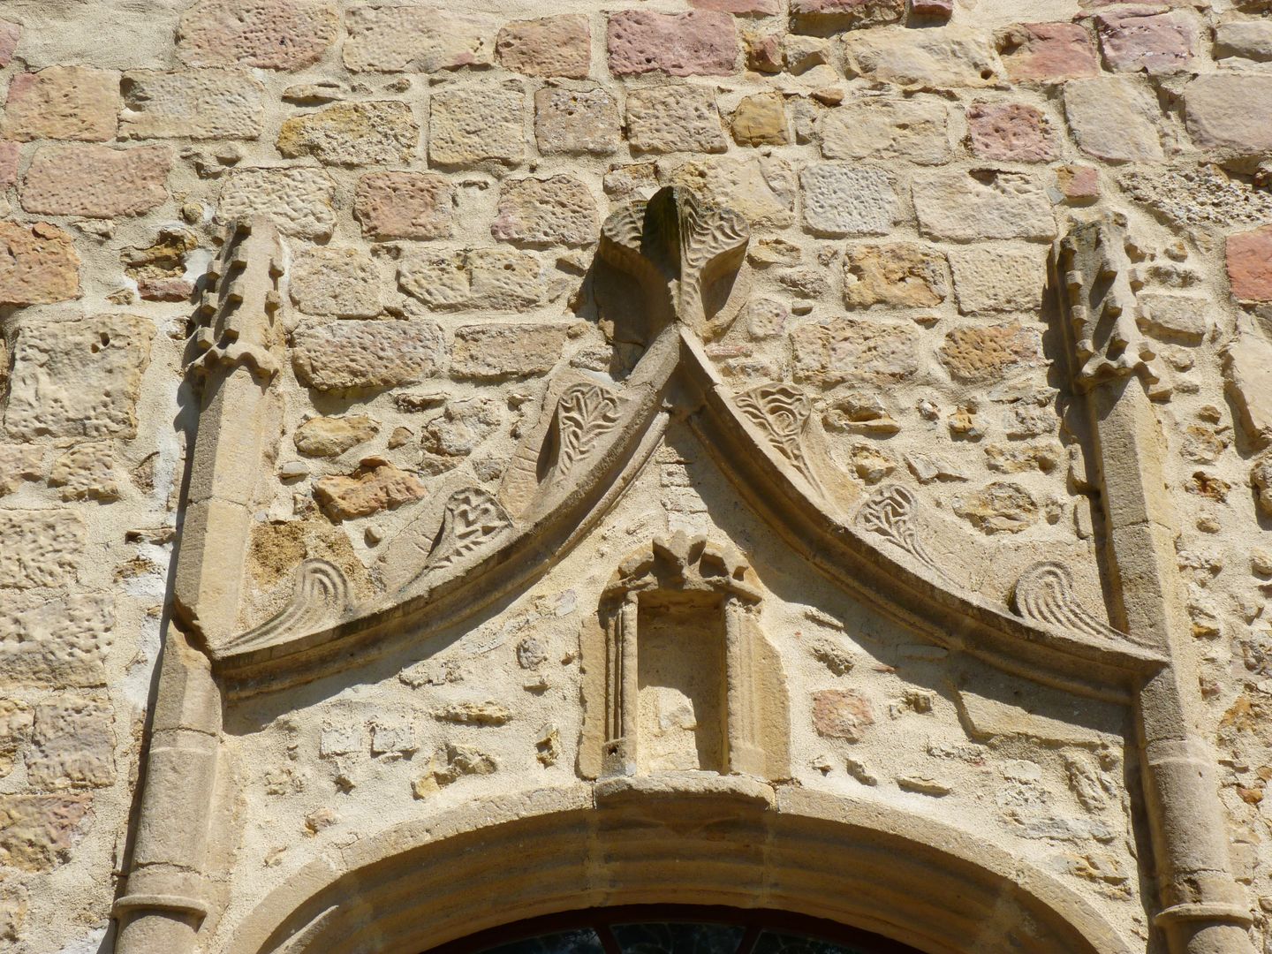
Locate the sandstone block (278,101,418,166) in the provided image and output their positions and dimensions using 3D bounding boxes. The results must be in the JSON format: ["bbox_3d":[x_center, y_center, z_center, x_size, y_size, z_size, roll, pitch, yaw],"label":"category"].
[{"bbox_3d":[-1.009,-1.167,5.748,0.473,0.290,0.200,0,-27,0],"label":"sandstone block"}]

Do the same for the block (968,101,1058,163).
[{"bbox_3d":[1.184,-1.040,5.181,0.280,0.244,0.200,0,-28,0],"label":"block"}]

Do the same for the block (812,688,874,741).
[{"bbox_3d":[0.535,0.647,4.246,0.159,0.143,0.140,0,-28,0],"label":"block"}]

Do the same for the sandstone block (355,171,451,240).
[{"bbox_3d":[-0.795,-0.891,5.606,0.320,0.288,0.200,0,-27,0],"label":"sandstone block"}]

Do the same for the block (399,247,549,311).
[{"bbox_3d":[-0.481,-0.549,4.885,0.446,0.228,0.180,0,-27,0],"label":"block"}]

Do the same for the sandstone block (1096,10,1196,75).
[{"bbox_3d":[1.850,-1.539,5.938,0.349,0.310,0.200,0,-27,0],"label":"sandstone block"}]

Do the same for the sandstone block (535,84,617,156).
[{"bbox_3d":[-0.186,-1.083,5.204,0.269,0.287,0.200,0,-28,0],"label":"sandstone block"}]

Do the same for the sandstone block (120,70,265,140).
[{"bbox_3d":[-1.403,-1.136,5.191,0.459,0.282,0.180,0,-27,0],"label":"sandstone block"}]

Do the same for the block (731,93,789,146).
[{"bbox_3d":[0.391,-1.093,5.146,0.178,0.211,0.140,0,-27,0],"label":"block"}]

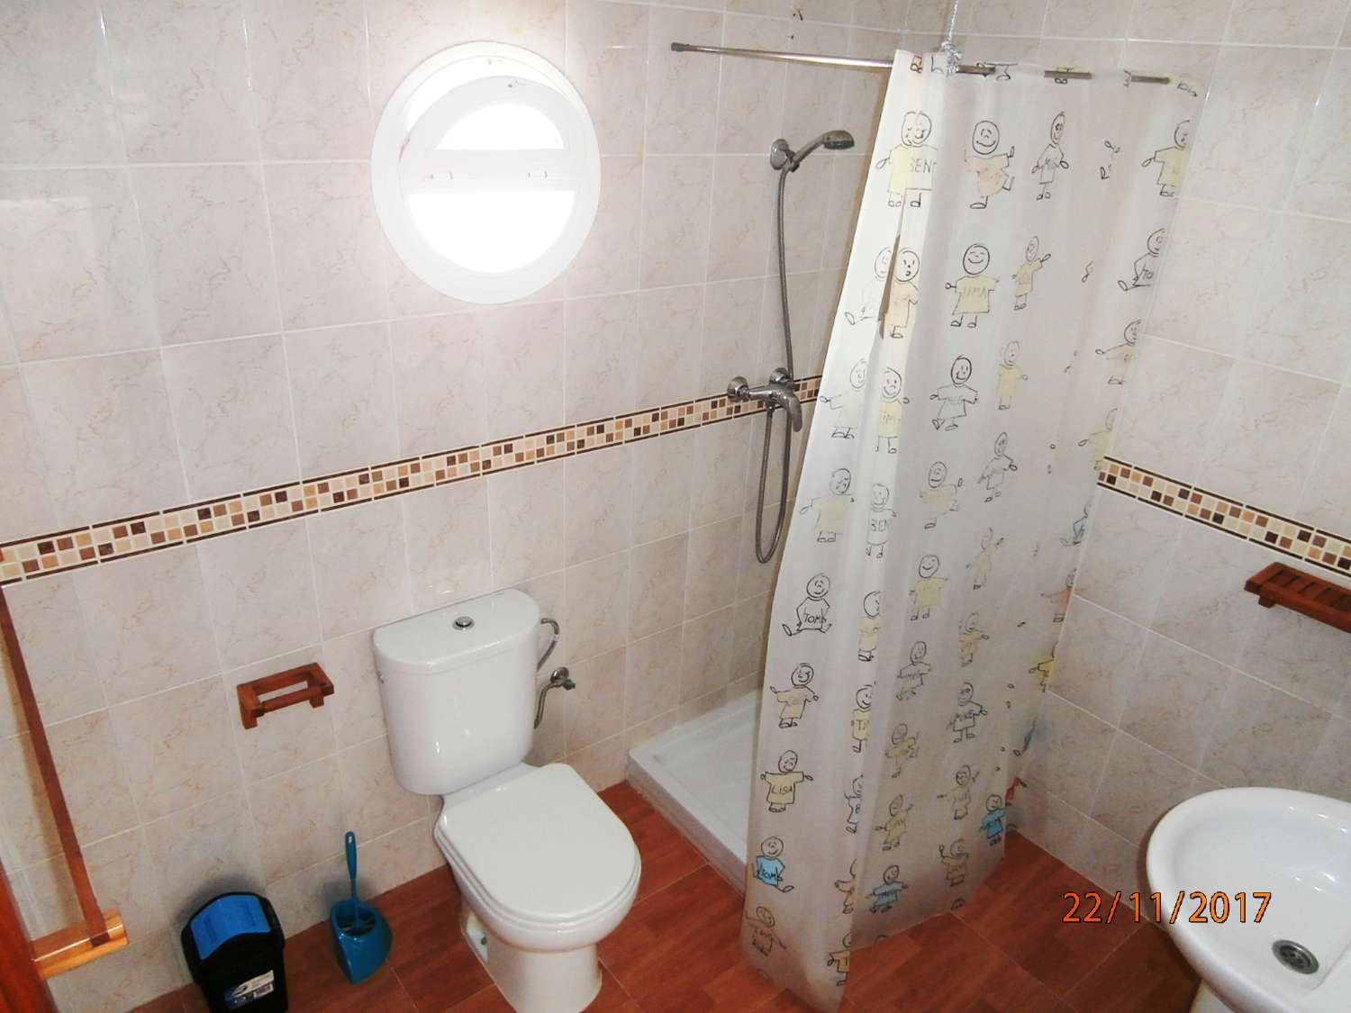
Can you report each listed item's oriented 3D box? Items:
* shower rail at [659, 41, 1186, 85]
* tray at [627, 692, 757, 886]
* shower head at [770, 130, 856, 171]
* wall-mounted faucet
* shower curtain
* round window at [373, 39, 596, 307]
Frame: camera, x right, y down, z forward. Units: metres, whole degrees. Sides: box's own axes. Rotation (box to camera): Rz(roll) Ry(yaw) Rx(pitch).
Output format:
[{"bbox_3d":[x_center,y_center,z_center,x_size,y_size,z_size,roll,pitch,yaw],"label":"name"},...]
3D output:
[{"bbox_3d":[0.508,-0.920,1.955,0.762,0.043,0.713,-16,31,-35],"label":"shower rail"},{"bbox_3d":[0.419,0.826,2.734,0.799,0.105,0.800,-16,31,-35],"label":"tray"},{"bbox_3d":[0.317,-0.827,2.176,0.080,0.110,0.238,-16,31,-35],"label":"shower head"},{"bbox_3d":[0.272,-0.275,2.478,0.225,0.130,0.168,-16,31,-35],"label":"wall-mounted faucet"},{"bbox_3d":[0.626,0.110,2.048,0.932,1.977,0.330,-16,31,-35],"label":"shower curtain"},{"bbox_3d":[-0.336,-0.636,1.829,0.492,0.492,0.100,-16,31,-35],"label":"round window"}]

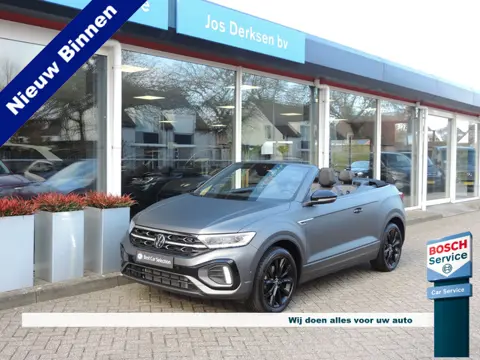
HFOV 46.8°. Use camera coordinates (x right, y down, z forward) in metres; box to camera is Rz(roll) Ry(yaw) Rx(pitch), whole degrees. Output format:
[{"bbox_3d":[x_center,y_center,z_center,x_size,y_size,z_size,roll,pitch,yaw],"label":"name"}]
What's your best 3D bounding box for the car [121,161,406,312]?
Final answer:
[{"bbox_3d":[0.538,0.537,6.980,1.840,1.490,4.270,1,2,39],"label":"car"}]

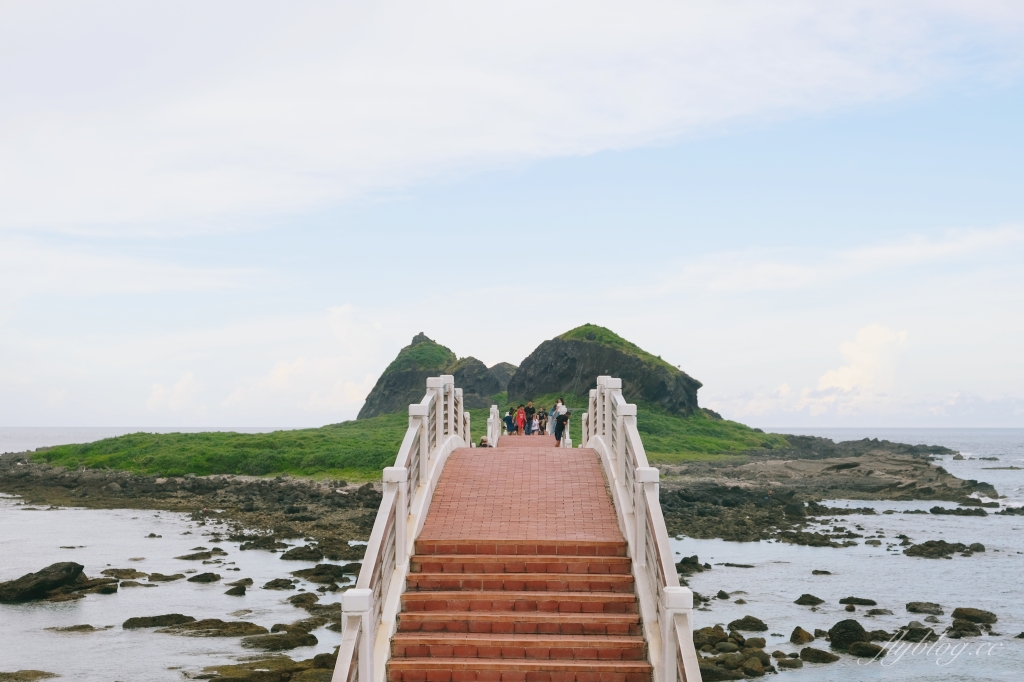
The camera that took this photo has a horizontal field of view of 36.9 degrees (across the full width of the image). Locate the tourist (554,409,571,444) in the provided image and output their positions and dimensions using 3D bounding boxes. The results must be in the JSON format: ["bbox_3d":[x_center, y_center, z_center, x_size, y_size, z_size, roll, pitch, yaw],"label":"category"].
[{"bbox_3d":[2.137,3.755,64.959,0.660,1.500,0.520,0,-3,0],"label":"tourist"}]

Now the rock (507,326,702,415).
[{"bbox_3d":[33.369,11.003,553.887,68.585,33.116,51.439,0,-3,3],"label":"rock"}]

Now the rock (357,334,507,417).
[{"bbox_3d":[-30.097,13.273,574.058,54.400,32.034,43.520,0,-3,-3],"label":"rock"}]

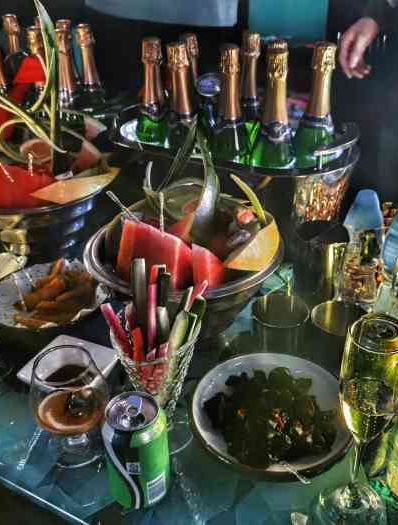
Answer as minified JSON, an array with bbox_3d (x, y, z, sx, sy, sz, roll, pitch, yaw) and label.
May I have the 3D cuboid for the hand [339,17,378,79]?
[{"bbox_3d":[0.389,-0.524,1.330,0.090,0.145,0.090,-4,33,-30],"label":"hand"}]

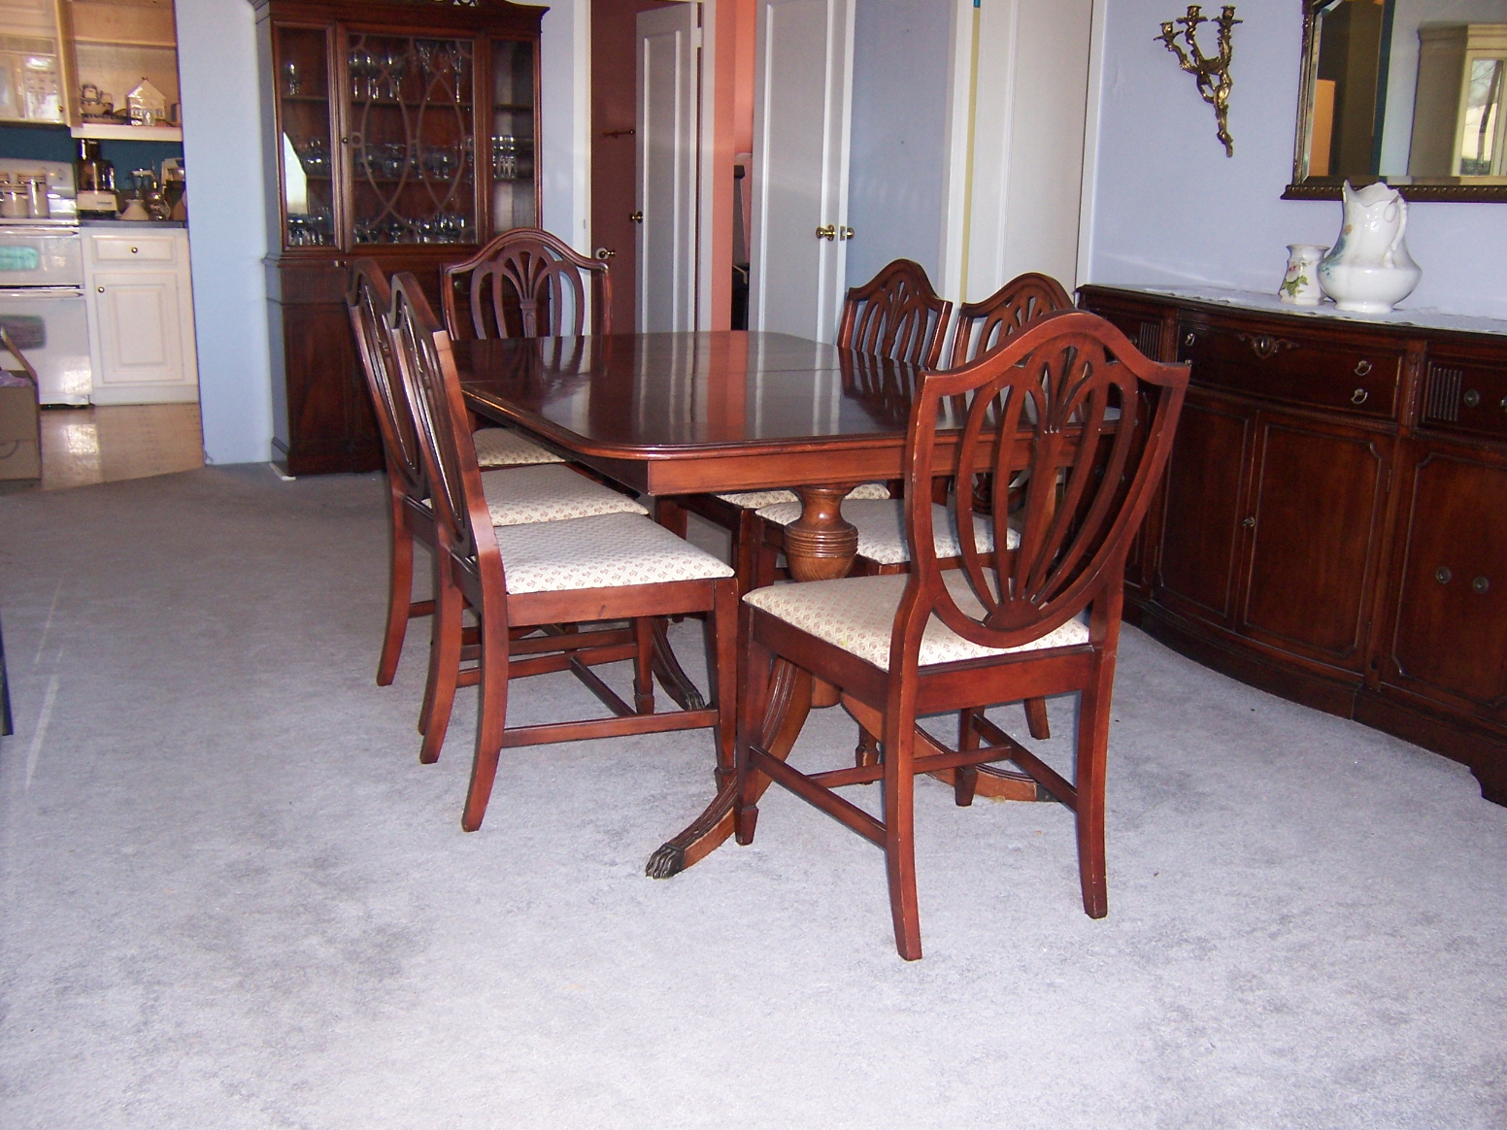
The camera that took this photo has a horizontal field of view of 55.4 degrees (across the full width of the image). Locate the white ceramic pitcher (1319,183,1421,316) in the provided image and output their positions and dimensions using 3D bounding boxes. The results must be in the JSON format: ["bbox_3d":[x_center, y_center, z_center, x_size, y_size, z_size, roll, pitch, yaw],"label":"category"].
[{"bbox_3d":[1.459,-0.750,3.393,0.244,0.293,0.244,-4,16,-20],"label":"white ceramic pitcher"}]

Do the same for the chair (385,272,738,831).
[{"bbox_3d":[-0.363,-0.051,2.641,0.550,0.950,0.480,-5,16,-23],"label":"chair"}]

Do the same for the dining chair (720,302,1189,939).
[{"bbox_3d":[0.314,0.060,2.304,0.490,0.970,0.553,-6,16,-25],"label":"dining chair"}]

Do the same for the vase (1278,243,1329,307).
[{"bbox_3d":[1.338,-0.704,3.484,0.122,0.140,0.122,-5,16,-24],"label":"vase"}]

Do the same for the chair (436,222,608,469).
[{"bbox_3d":[-0.539,-0.369,3.832,0.501,0.992,0.566,-5,16,-21],"label":"chair"}]

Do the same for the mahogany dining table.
[{"bbox_3d":[-0.114,-0.030,3.048,1.040,0.751,1.654,-6,16,-24],"label":"mahogany dining table"}]

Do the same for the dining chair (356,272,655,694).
[{"bbox_3d":[-0.570,-0.178,3.144,0.553,0.970,0.490,-6,17,-27],"label":"dining chair"}]

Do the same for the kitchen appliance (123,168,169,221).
[{"bbox_3d":[-3.115,-1.896,7.367,0.218,0.281,0.200,-5,16,-24],"label":"kitchen appliance"}]

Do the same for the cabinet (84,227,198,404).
[{"bbox_3d":[-3.189,-1.310,7.460,0.485,0.880,0.600,-5,16,-24],"label":"cabinet"}]

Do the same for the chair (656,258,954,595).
[{"bbox_3d":[0.113,-0.237,3.425,0.553,0.970,0.490,-6,16,-27],"label":"chair"}]

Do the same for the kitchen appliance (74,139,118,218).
[{"bbox_3d":[-3.316,-1.945,7.243,0.205,0.396,0.250,-5,16,-24],"label":"kitchen appliance"}]

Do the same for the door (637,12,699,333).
[{"bbox_3d":[-0.487,-1.932,7.793,0.040,2.030,0.635,-8,17,-31],"label":"door"}]

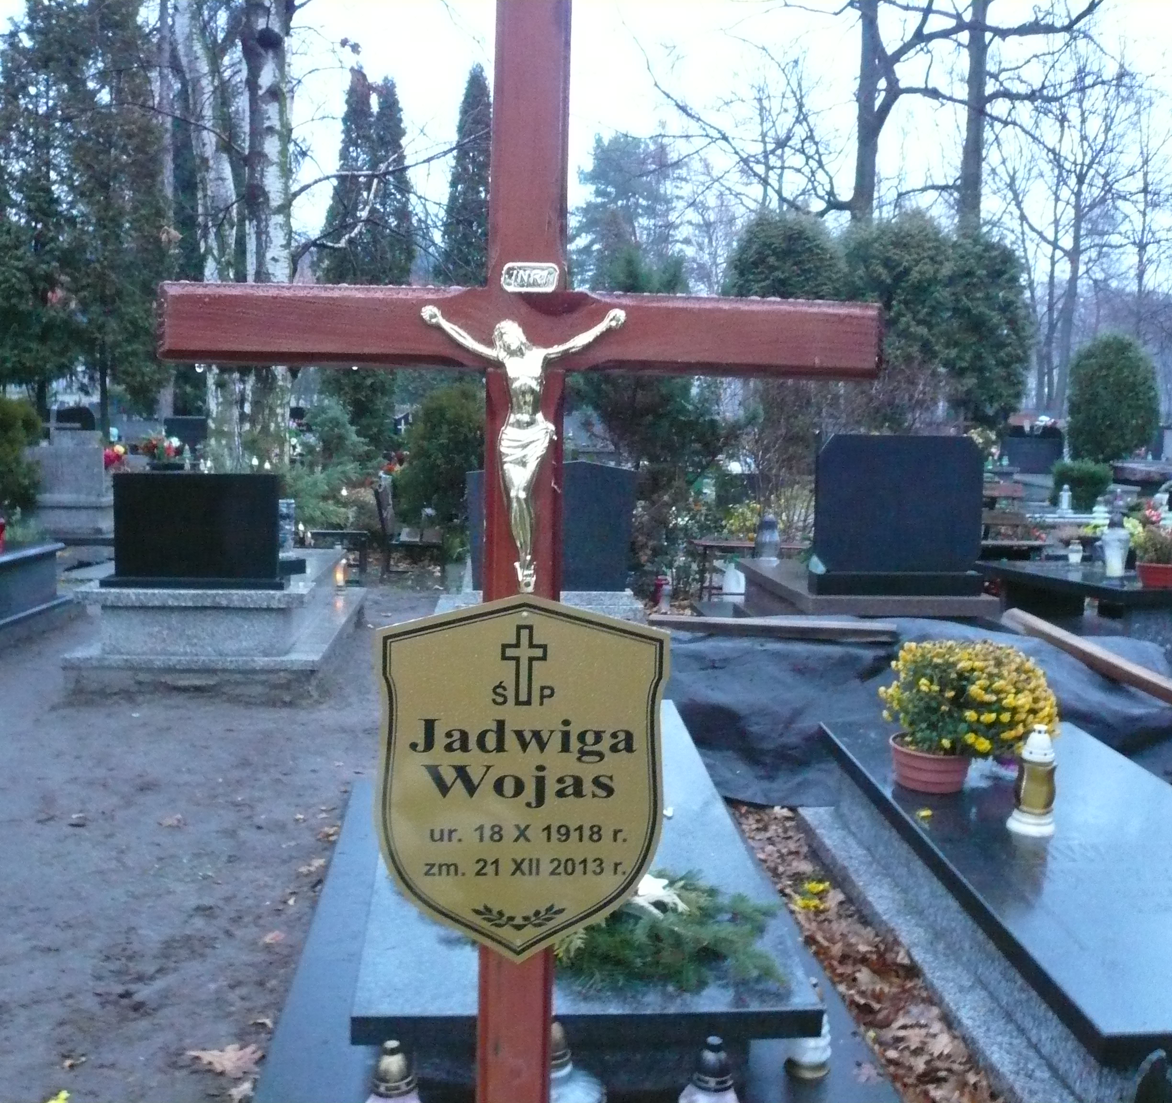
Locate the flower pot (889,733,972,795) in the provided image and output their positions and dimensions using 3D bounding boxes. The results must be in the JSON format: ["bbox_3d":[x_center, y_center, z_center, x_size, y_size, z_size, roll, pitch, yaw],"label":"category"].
[{"bbox_3d":[0.909,0.564,3.151,0.211,0.118,0.211,1,7,0],"label":"flower pot"}]

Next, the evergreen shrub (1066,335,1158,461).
[{"bbox_3d":[8.961,-2.317,19.982,1.463,2.575,1.463,1,7,-4],"label":"evergreen shrub"}]

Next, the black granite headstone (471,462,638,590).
[{"bbox_3d":[-0.163,-0.127,5.443,0.742,0.618,0.134,1,7,-4],"label":"black granite headstone"}]

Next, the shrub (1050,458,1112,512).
[{"bbox_3d":[5.197,-0.670,12.500,0.652,0.604,0.652,1,7,-5],"label":"shrub"}]

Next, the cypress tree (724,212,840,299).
[{"bbox_3d":[3.461,-3.399,20.332,1.957,4.635,1.957,1,7,-4],"label":"cypress tree"}]

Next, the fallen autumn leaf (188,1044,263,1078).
[{"bbox_3d":[-0.707,0.983,2.327,0.147,0.030,0.120,1,7,-5],"label":"fallen autumn leaf"}]

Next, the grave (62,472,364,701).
[{"bbox_3d":[-1.750,0.033,6.011,1.071,0.948,2.060,1,7,-4],"label":"grave"}]

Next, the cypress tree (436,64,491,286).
[{"bbox_3d":[-2.330,-6.205,25.000,1.835,8.089,1.835,1,7,-5],"label":"cypress tree"}]

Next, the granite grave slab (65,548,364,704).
[{"bbox_3d":[-1.724,0.281,5.893,1.075,0.480,1.900,1,7,-5],"label":"granite grave slab"}]

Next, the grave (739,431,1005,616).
[{"bbox_3d":[1.383,-0.047,6.132,0.940,1.120,1.660,1,7,-5],"label":"grave"}]

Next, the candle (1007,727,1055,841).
[{"bbox_3d":[1.058,0.536,2.804,0.111,0.258,0.111,1,7,-4],"label":"candle"}]

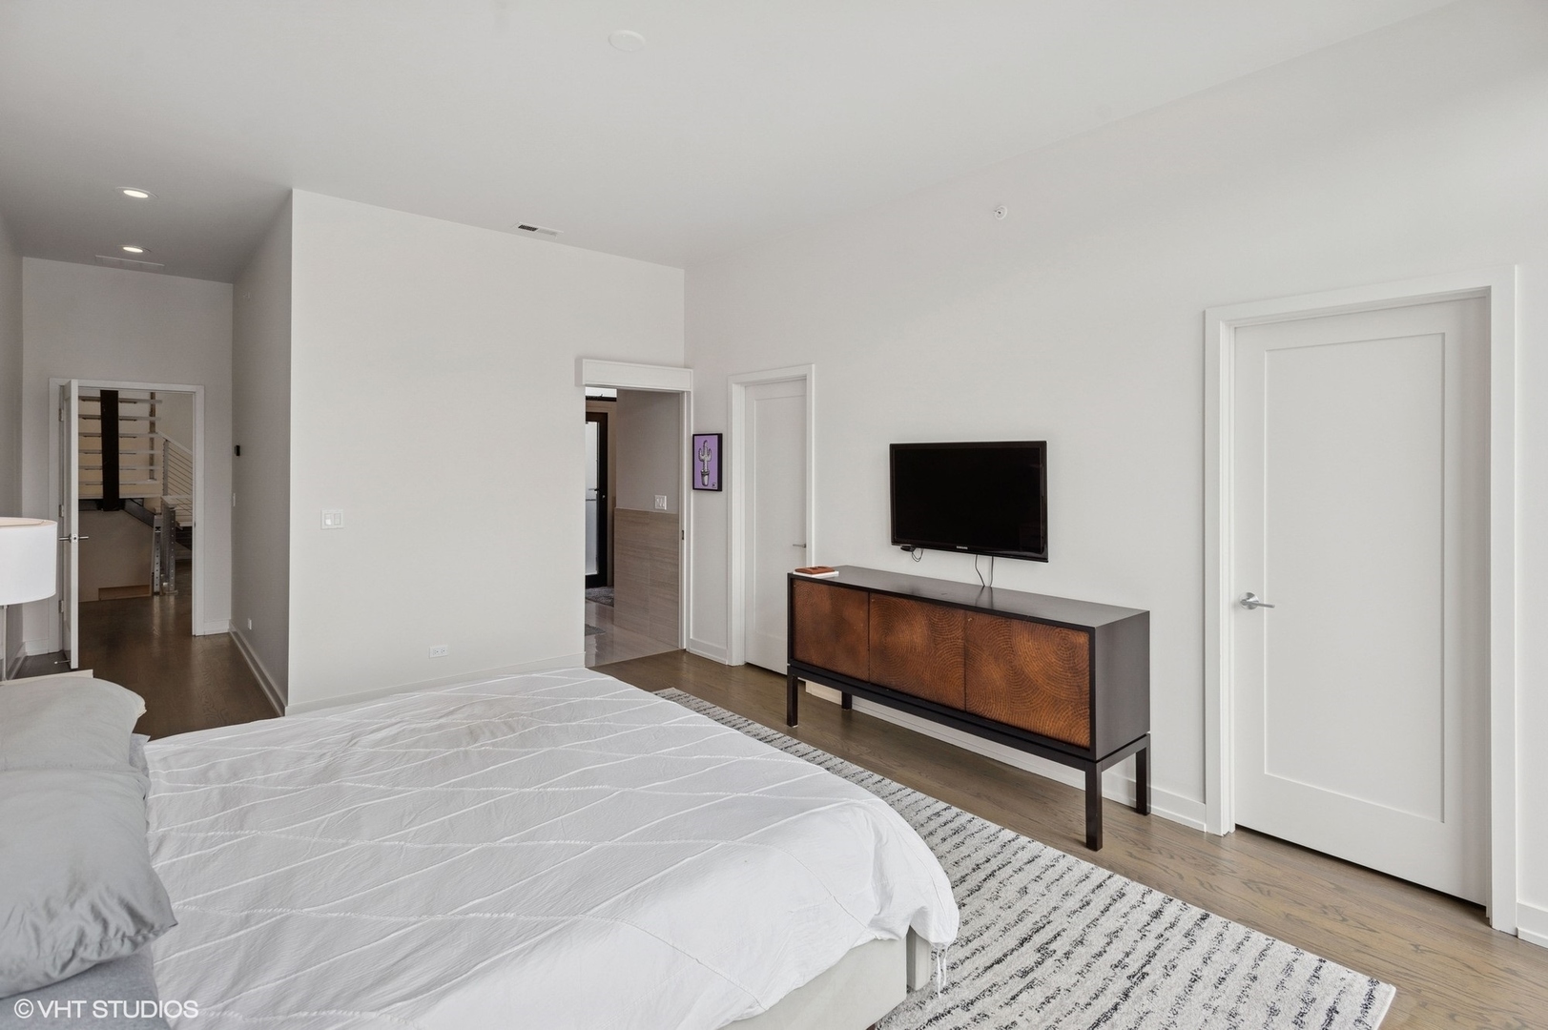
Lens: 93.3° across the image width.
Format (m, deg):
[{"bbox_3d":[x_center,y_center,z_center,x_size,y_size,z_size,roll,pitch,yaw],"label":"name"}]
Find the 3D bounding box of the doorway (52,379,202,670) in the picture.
[{"bbox_3d":[-5.237,0.004,5.974,0.960,2.140,0.200,-3,5,-40],"label":"doorway"}]

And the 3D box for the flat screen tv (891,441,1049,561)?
[{"bbox_3d":[0.950,-0.085,3.744,0.070,0.560,0.930,-3,5,-40],"label":"flat screen tv"}]

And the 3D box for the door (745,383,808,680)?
[{"bbox_3d":[0.025,0.098,5.111,0.060,2.050,0.740,-3,5,-40],"label":"door"}]

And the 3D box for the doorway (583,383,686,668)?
[{"bbox_3d":[-1.060,0.079,5.575,0.840,2.040,0.150,-3,5,-40],"label":"doorway"}]

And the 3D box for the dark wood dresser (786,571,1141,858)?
[{"bbox_3d":[0.842,0.812,3.632,0.460,0.868,1.775,-3,5,-40],"label":"dark wood dresser"}]

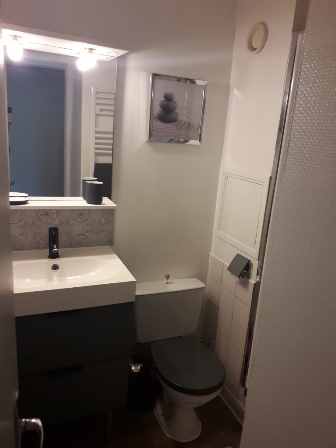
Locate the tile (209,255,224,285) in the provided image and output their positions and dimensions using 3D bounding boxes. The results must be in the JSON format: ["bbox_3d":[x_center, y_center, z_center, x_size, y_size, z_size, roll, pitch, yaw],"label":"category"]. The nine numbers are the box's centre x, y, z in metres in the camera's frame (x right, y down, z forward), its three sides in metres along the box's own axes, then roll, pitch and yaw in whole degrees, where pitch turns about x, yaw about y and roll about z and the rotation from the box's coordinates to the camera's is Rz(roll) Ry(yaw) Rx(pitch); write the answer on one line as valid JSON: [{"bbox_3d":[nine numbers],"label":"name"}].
[{"bbox_3d":[0.318,0.297,2.267,0.012,0.151,0.154,-2,16,-24],"label":"tile"}]

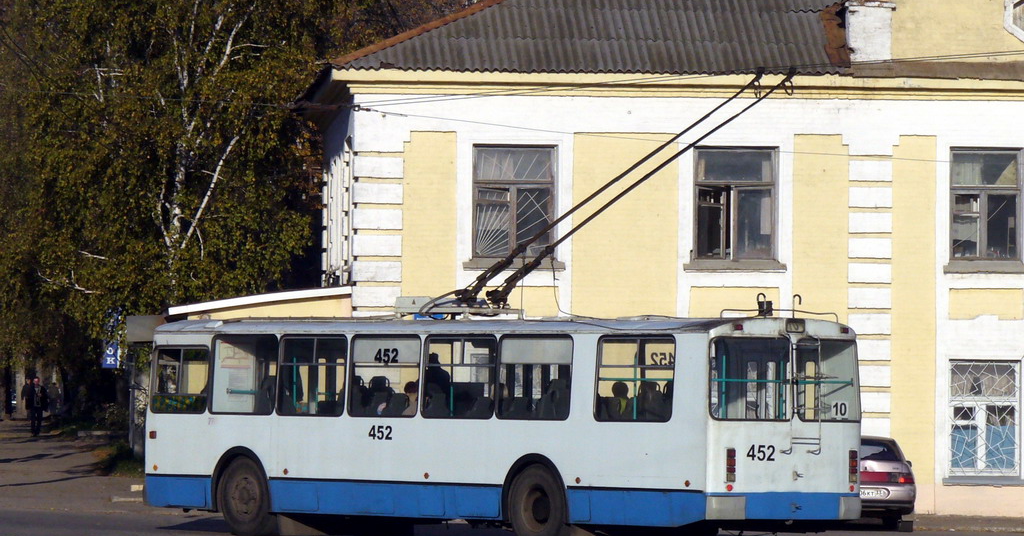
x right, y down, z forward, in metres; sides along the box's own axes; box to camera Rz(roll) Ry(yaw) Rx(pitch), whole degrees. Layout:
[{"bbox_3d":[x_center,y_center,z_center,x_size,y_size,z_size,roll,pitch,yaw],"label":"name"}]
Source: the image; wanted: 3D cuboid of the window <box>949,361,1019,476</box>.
[{"bbox_3d":[7.380,2.356,72.698,1.120,1.820,0.150,0,-1,-6],"label":"window"}]

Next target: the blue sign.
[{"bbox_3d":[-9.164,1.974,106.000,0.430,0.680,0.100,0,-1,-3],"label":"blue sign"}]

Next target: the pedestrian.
[{"bbox_3d":[-13.924,4.056,136.000,0.540,1.740,0.350,0,-1,-2],"label":"pedestrian"}]

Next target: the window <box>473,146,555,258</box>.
[{"bbox_3d":[0.023,-1.014,71.927,1.280,1.740,0.150,0,-1,-6],"label":"window"}]

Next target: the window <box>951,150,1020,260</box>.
[{"bbox_3d":[7.412,-0.978,72.701,1.110,1.720,0.150,0,-1,-6],"label":"window"}]

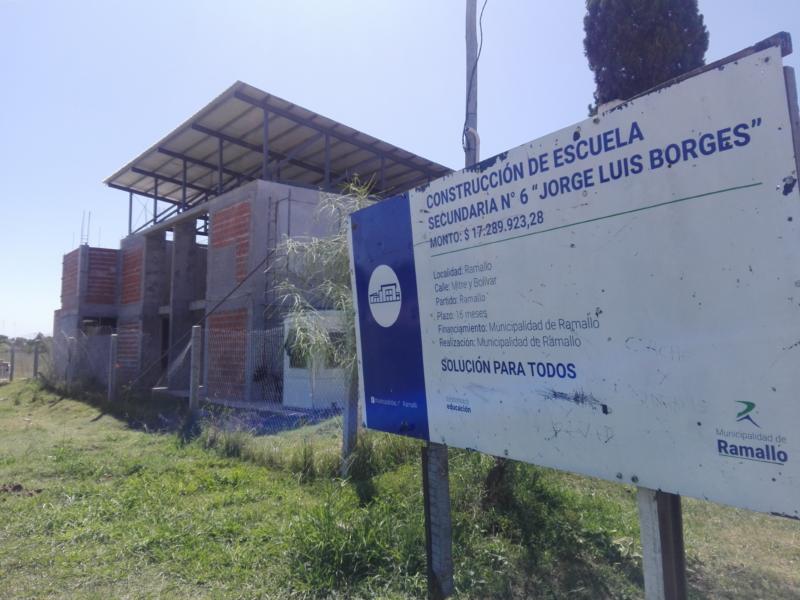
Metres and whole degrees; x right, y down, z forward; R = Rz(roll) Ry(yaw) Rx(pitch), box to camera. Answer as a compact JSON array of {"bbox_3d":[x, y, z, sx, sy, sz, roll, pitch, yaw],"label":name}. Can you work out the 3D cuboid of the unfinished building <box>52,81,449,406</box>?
[{"bbox_3d":[-7.153,-0.851,26.557,9.848,8.678,19.256,3,-5,-39],"label":"unfinished building"}]

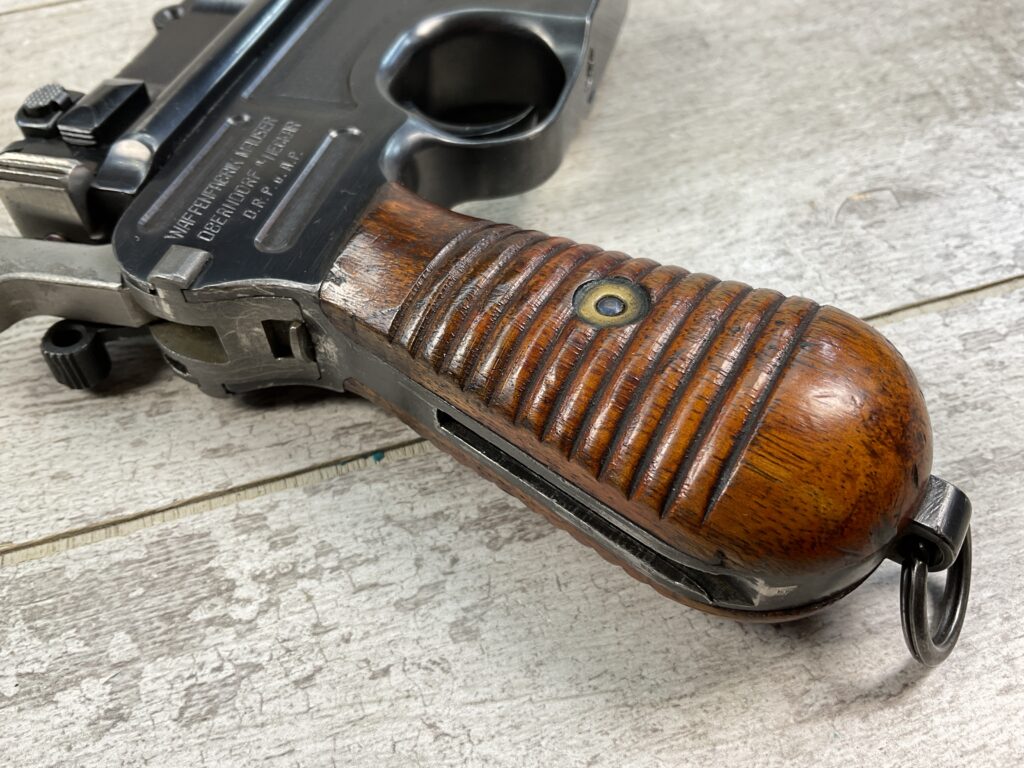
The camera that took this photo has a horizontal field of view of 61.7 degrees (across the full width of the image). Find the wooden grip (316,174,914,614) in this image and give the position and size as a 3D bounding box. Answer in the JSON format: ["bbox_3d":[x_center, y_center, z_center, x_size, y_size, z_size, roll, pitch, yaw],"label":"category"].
[{"bbox_3d":[0.014,-0.001,0.130,0.092,0.033,0.046,26,55,21],"label":"wooden grip"}]

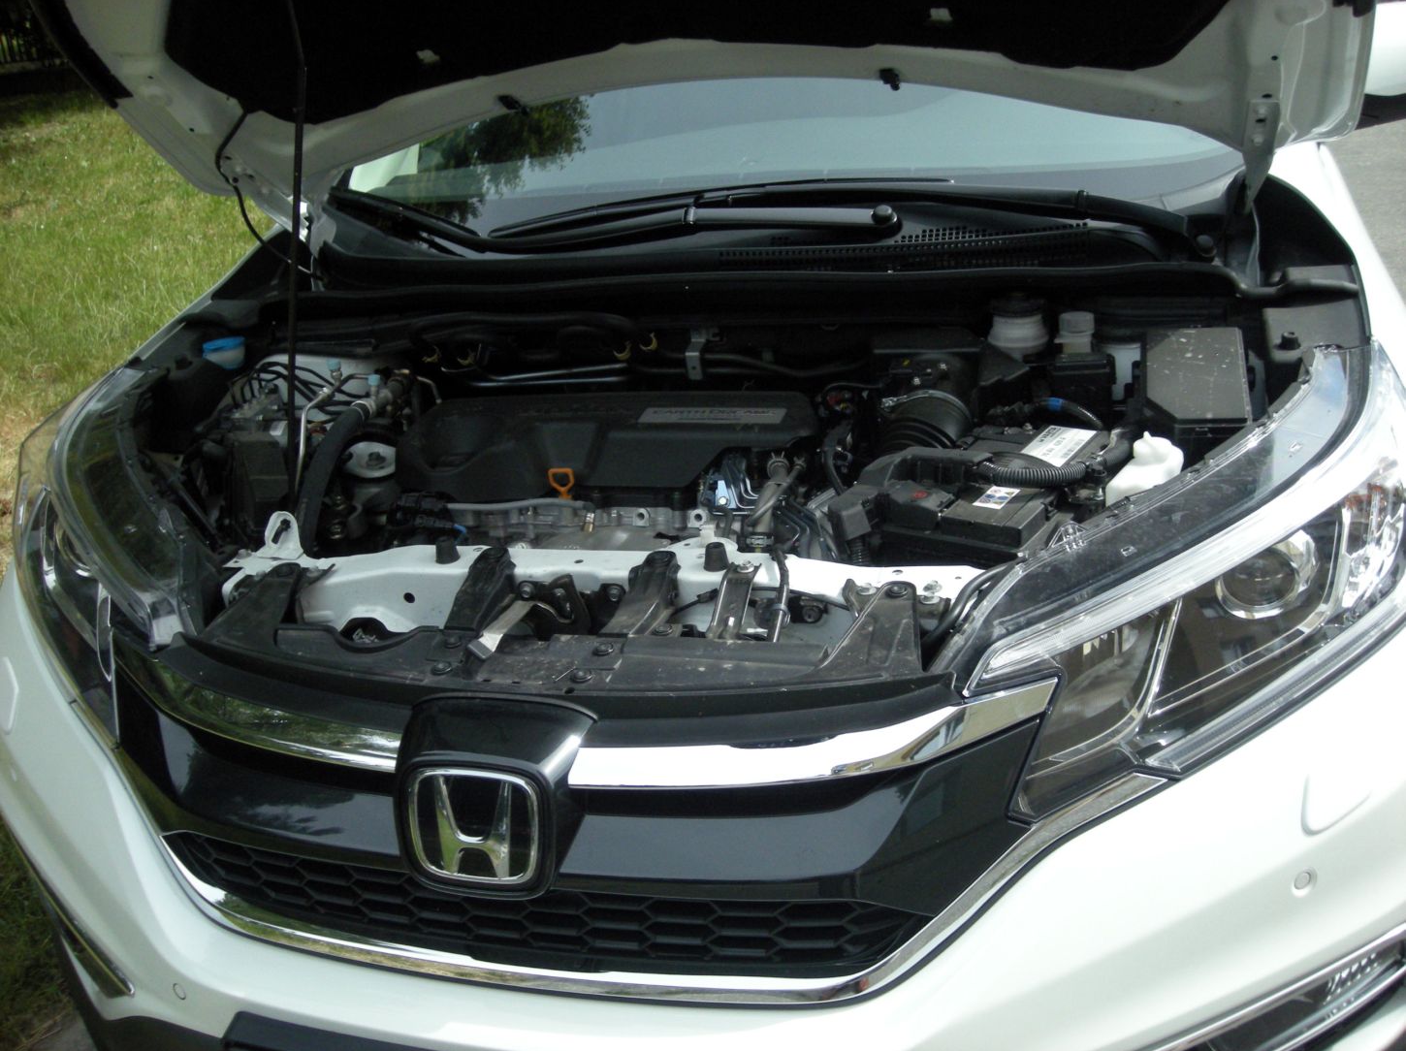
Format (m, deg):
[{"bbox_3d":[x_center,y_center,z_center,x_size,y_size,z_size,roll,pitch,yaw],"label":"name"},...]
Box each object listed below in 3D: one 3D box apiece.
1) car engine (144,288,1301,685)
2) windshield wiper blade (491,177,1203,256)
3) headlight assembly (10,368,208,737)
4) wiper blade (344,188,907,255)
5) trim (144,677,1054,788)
[{"bbox_3d":[-0.084,0.064,1.664,1.300,0.480,0.720,1,24,17],"label":"car engine"},{"bbox_3d":[0.170,-0.400,1.883,0.975,0.090,0.105,1,24,17],"label":"windshield wiper blade"},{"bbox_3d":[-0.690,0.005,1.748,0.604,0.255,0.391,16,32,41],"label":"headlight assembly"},{"bbox_3d":[-0.201,-0.434,2.012,0.965,0.085,0.165,6,26,27],"label":"wiper blade"},{"bbox_3d":[-0.188,0.177,1.331,1.000,0.078,0.170,1,24,17],"label":"trim"}]

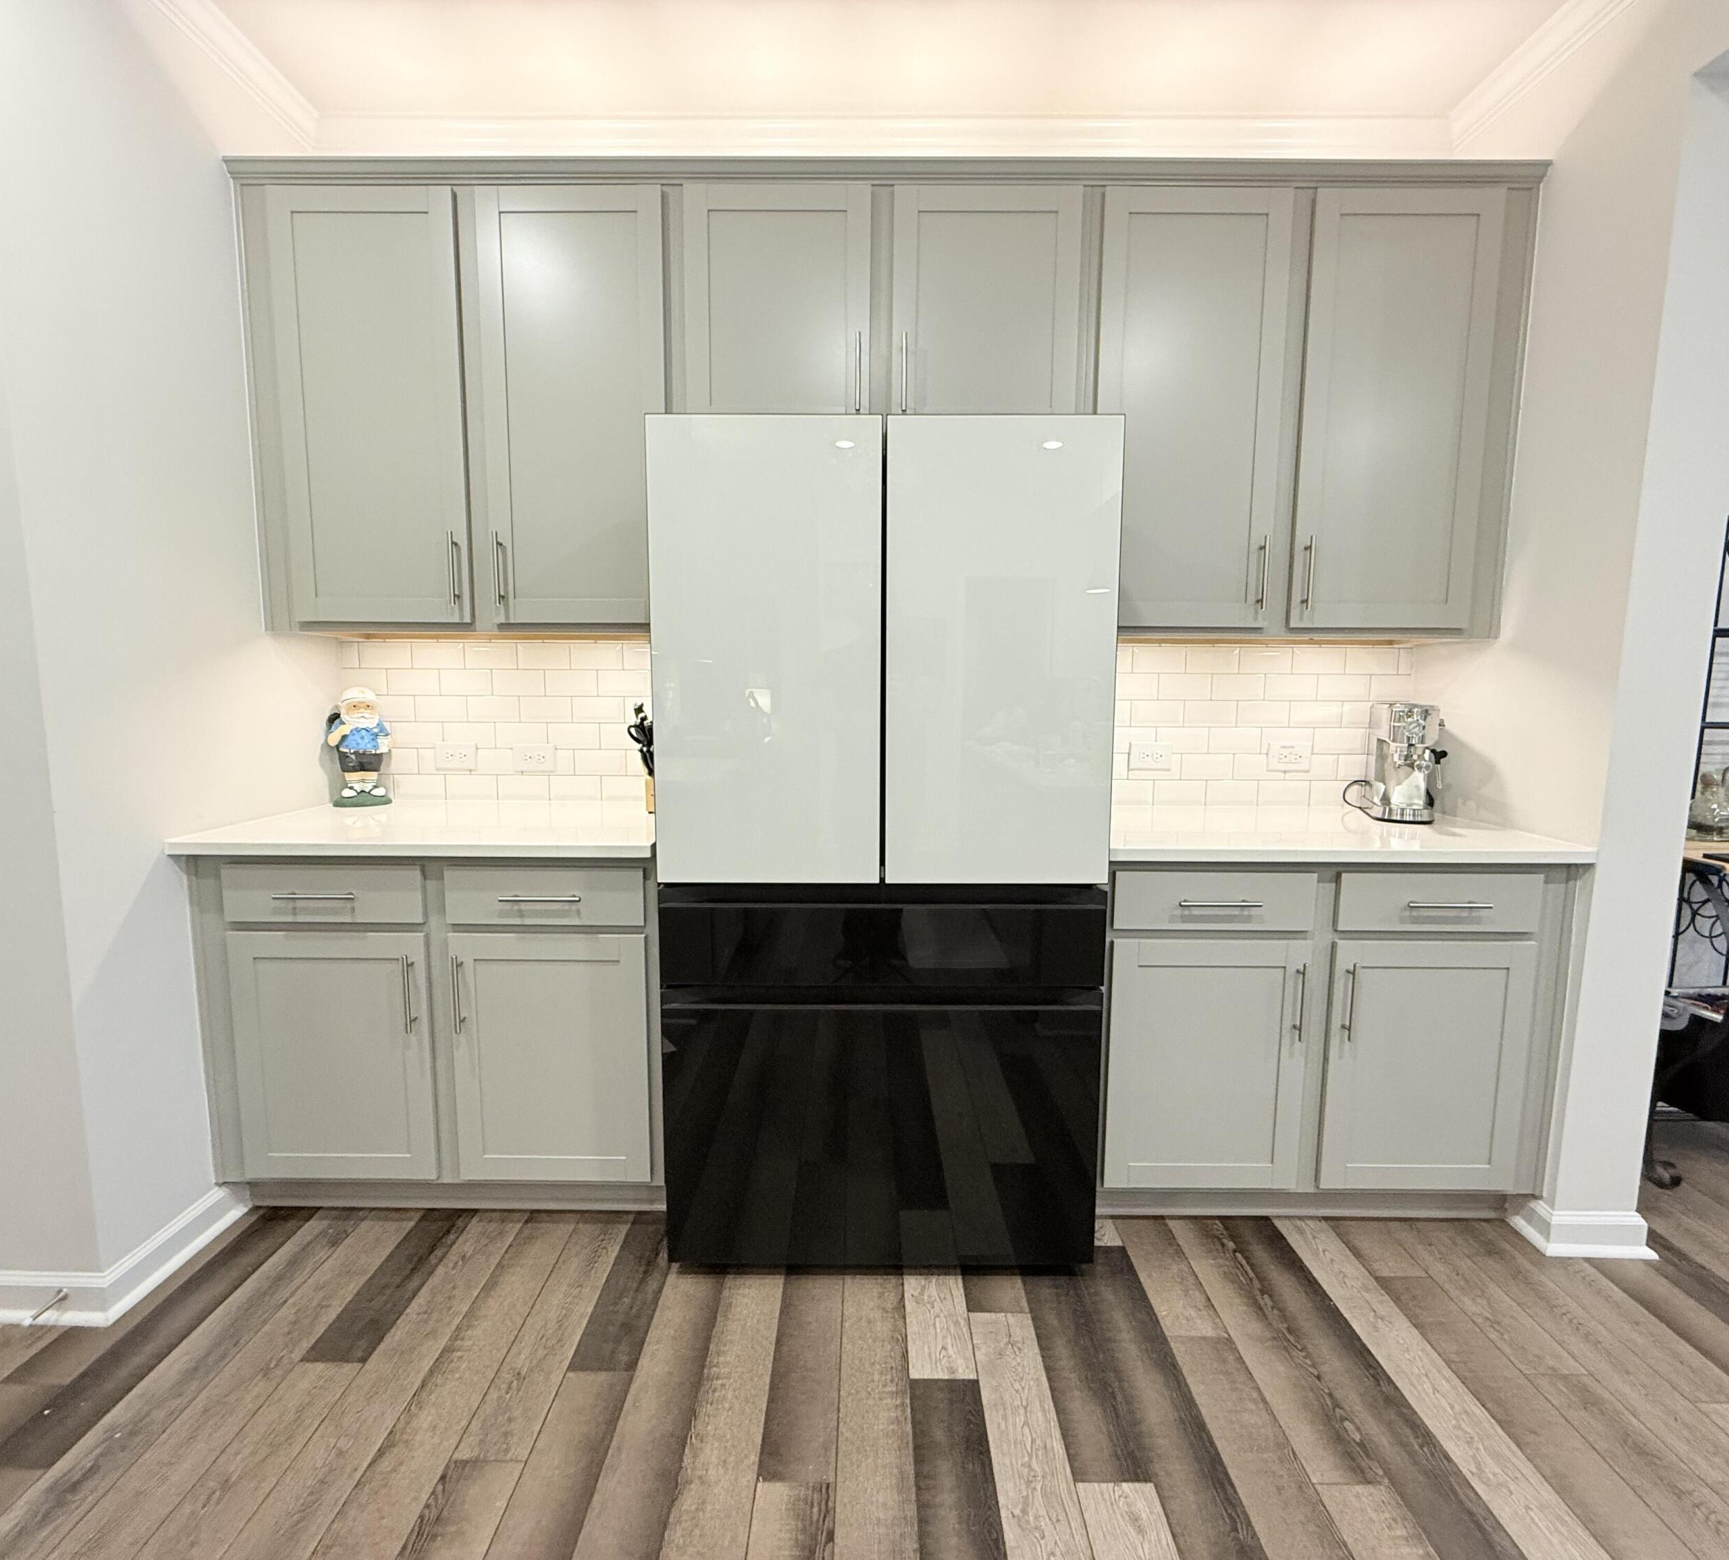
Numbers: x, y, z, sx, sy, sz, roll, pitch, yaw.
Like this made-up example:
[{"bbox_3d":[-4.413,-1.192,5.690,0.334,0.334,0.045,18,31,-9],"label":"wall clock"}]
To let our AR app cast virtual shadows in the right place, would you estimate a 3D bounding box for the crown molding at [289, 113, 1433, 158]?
[{"bbox_3d":[0.042,-1.735,2.263,3.120,0.085,0.070,0,6,0],"label":"crown molding"}]

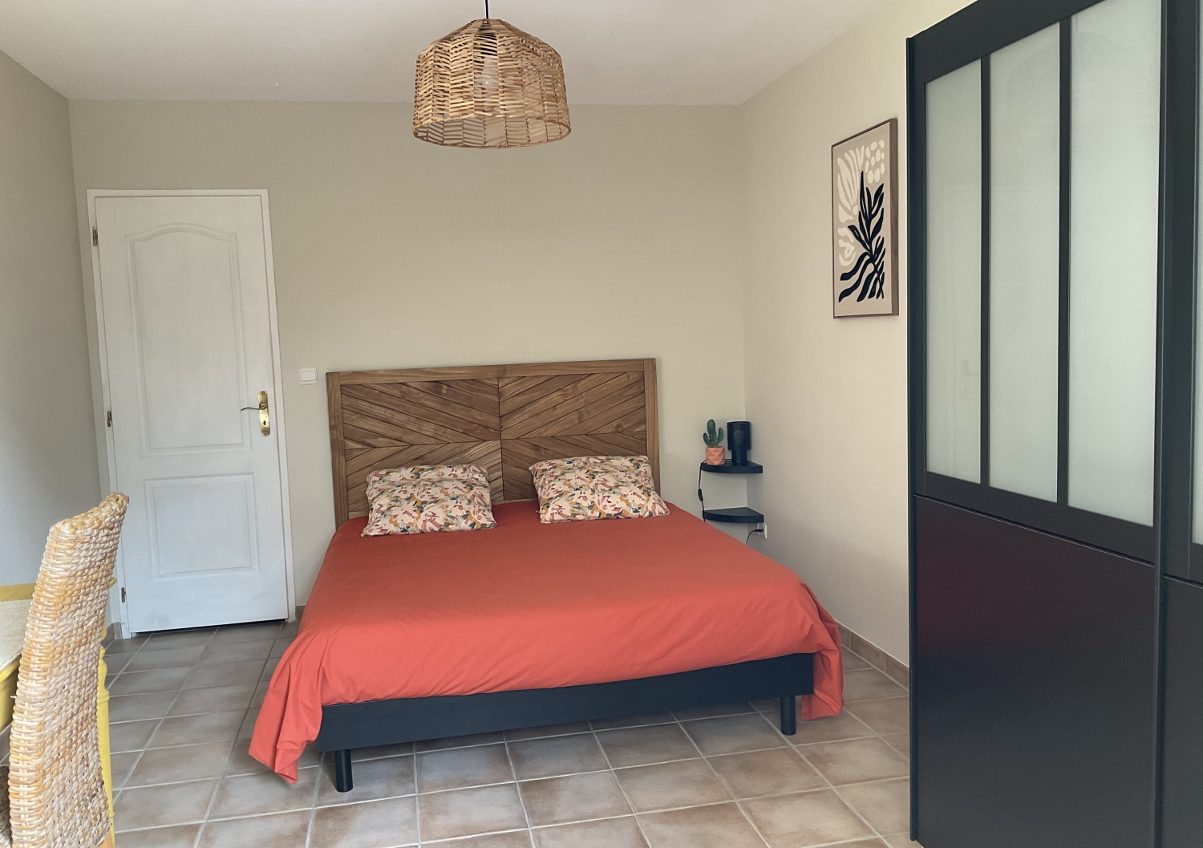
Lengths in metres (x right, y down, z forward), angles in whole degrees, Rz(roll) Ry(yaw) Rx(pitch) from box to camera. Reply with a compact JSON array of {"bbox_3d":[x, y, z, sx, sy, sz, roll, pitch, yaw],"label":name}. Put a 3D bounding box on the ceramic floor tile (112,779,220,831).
[{"bbox_3d":[-1.335,1.165,3.066,0.296,0.012,0.296,-3,6,-12],"label":"ceramic floor tile"}]

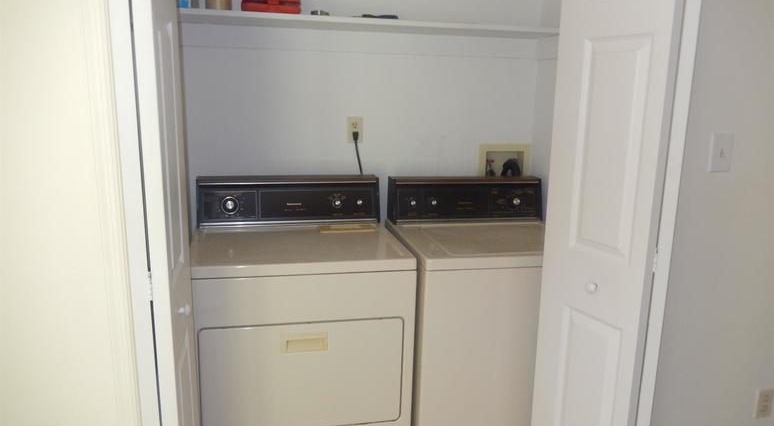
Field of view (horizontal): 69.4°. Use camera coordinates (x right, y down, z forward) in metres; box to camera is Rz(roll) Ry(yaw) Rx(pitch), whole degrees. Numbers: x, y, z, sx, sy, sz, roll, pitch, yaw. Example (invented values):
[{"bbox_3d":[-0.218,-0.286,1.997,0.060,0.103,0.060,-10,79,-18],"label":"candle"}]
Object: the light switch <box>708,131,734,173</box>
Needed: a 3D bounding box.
[{"bbox_3d":[1.028,-0.185,1.717,0.074,0.118,0.014,-1,12,-12],"label":"light switch"}]

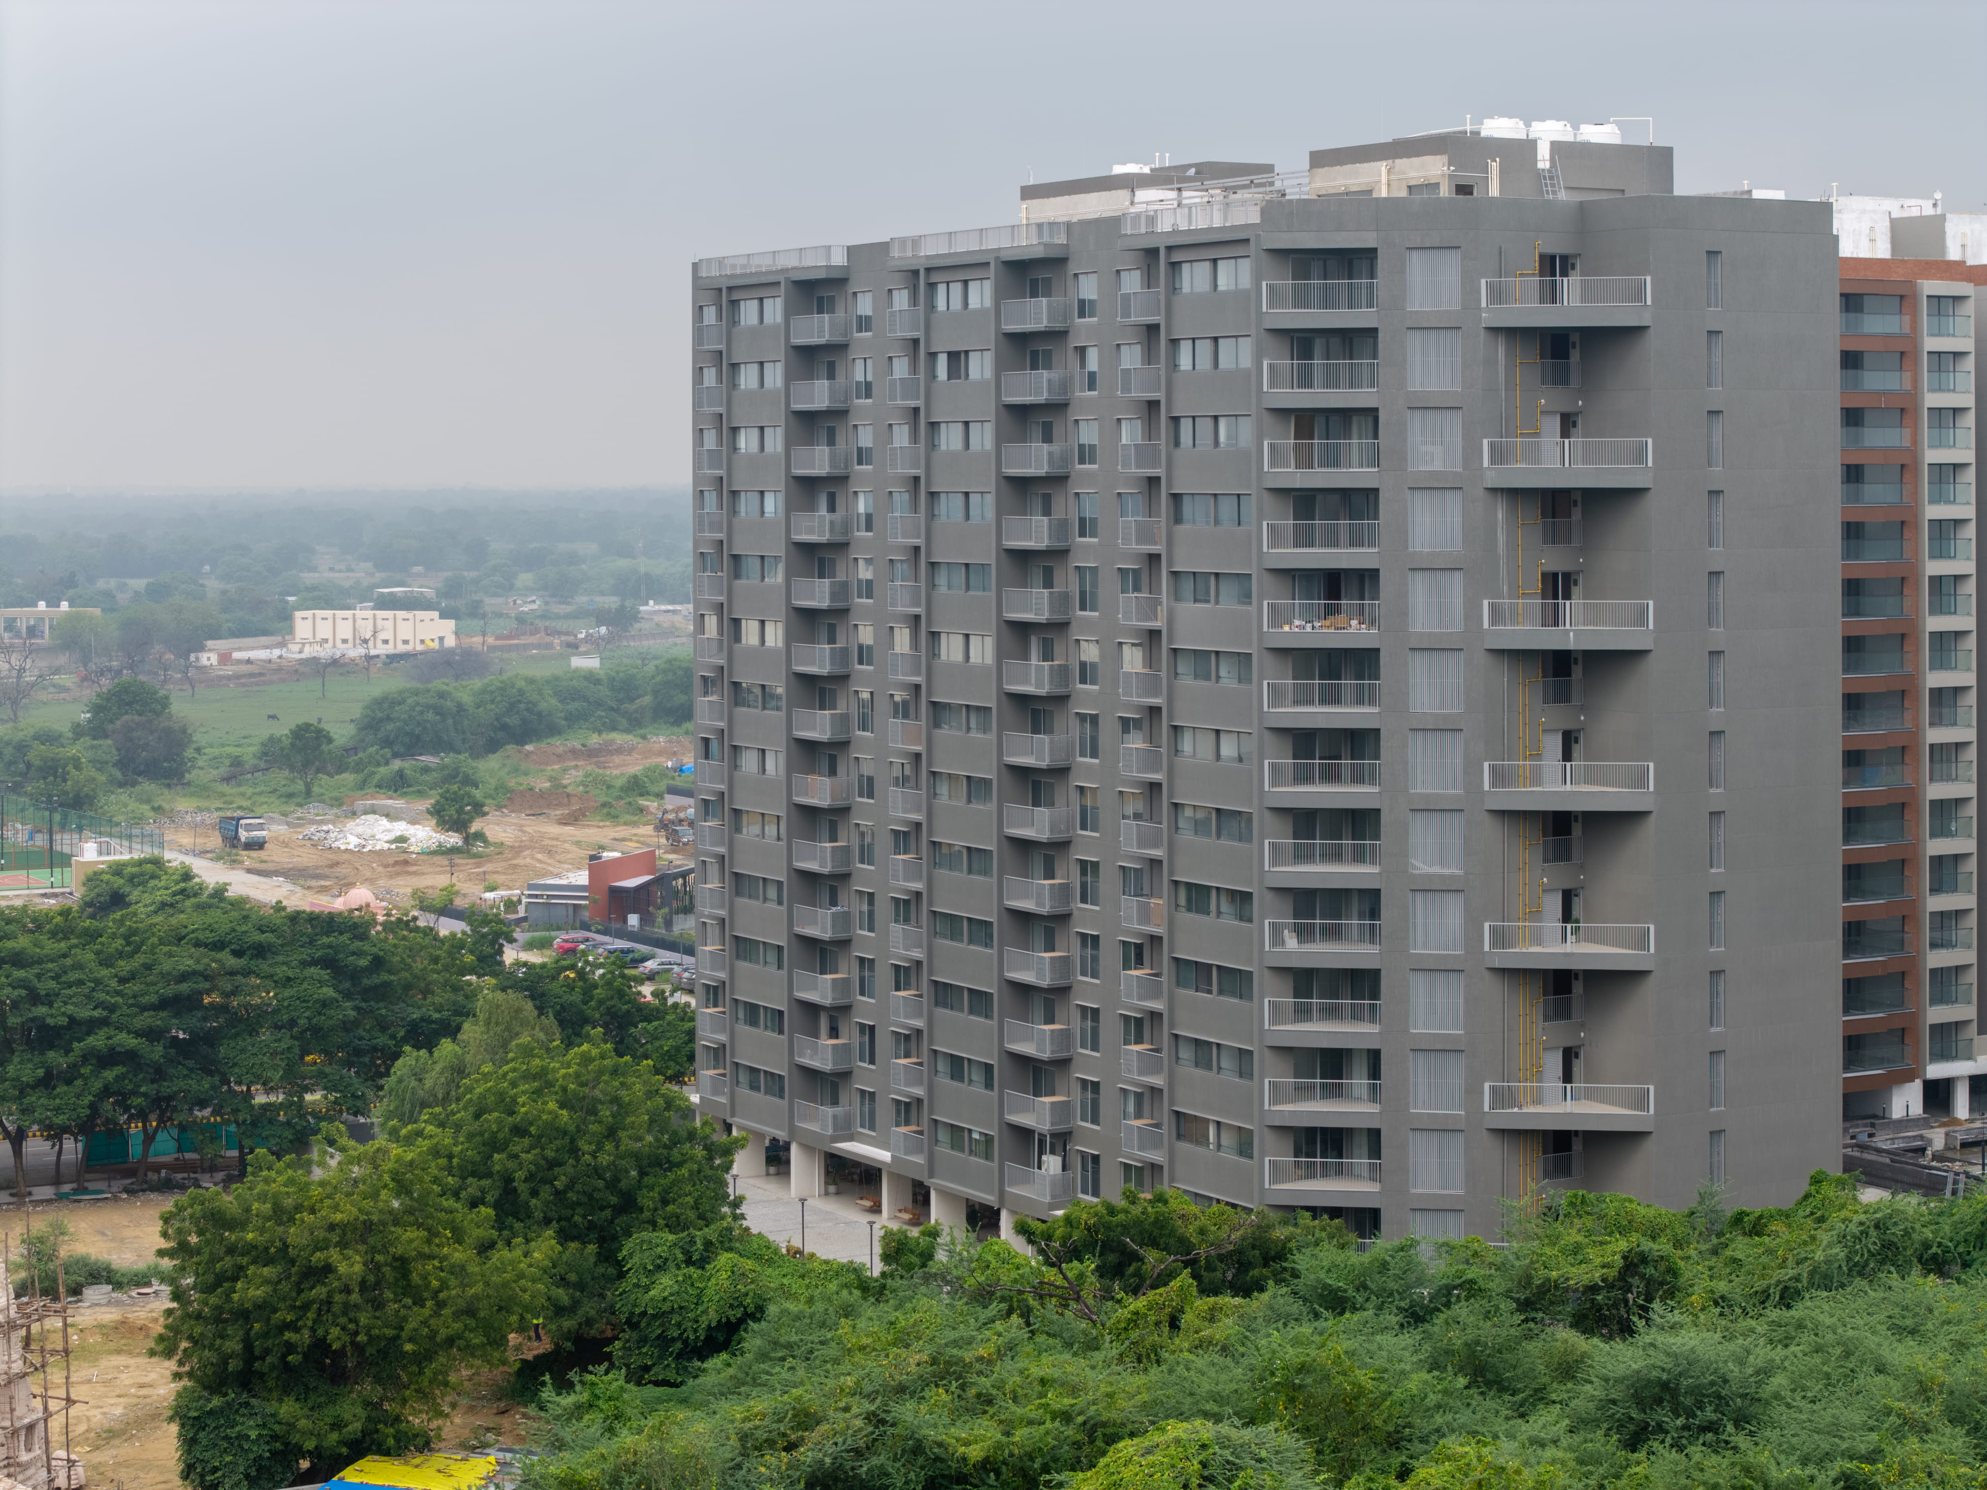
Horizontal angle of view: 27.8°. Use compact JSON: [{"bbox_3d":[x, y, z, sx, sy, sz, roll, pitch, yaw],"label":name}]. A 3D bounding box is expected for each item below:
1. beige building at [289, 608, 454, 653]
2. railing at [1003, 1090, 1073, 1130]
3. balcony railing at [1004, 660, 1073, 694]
[{"bbox_3d":[-121.310,-22.291,785.000,27.500,7.500,13.500,1,3,20],"label":"beige building"},{"bbox_3d":[1.864,15.090,166.460,1.200,1.150,3.570,-2,3,-30],"label":"railing"},{"bbox_3d":[1.832,-2.852,166.516,1.200,1.150,3.570,-2,3,-30],"label":"balcony railing"}]

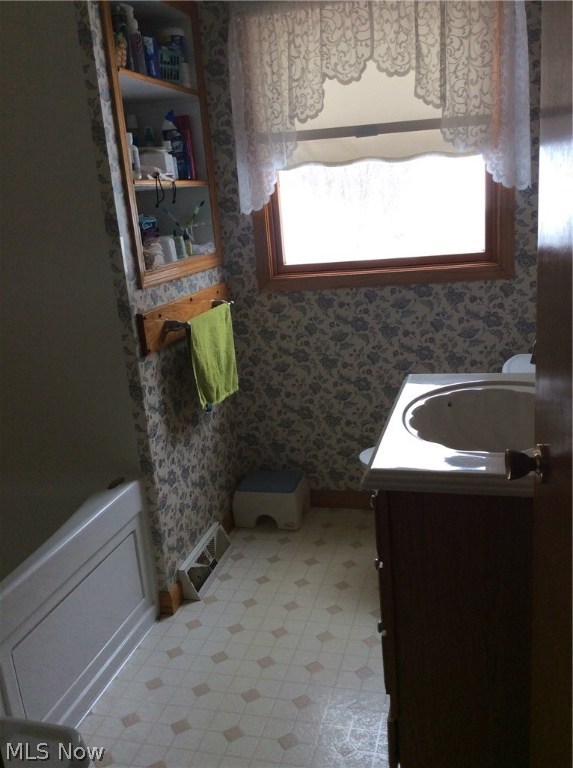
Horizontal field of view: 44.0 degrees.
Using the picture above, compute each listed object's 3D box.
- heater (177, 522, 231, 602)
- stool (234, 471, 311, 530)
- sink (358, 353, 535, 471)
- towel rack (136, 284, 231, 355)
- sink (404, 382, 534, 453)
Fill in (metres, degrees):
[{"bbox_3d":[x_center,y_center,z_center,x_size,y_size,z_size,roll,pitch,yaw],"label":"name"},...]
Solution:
[{"bbox_3d":[-0.300,0.669,2.726,0.073,0.122,0.390,-1,16,16],"label":"heater"},{"bbox_3d":[-0.062,0.511,3.122,0.310,0.178,0.213,-1,16,16],"label":"stool"},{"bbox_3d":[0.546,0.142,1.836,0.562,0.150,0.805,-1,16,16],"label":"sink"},{"bbox_3d":[-0.315,-0.262,2.638,0.108,0.144,0.800,-1,16,16],"label":"towel rack"},{"bbox_3d":[0.548,0.146,1.839,0.480,0.150,0.590,-1,16,16],"label":"sink"}]

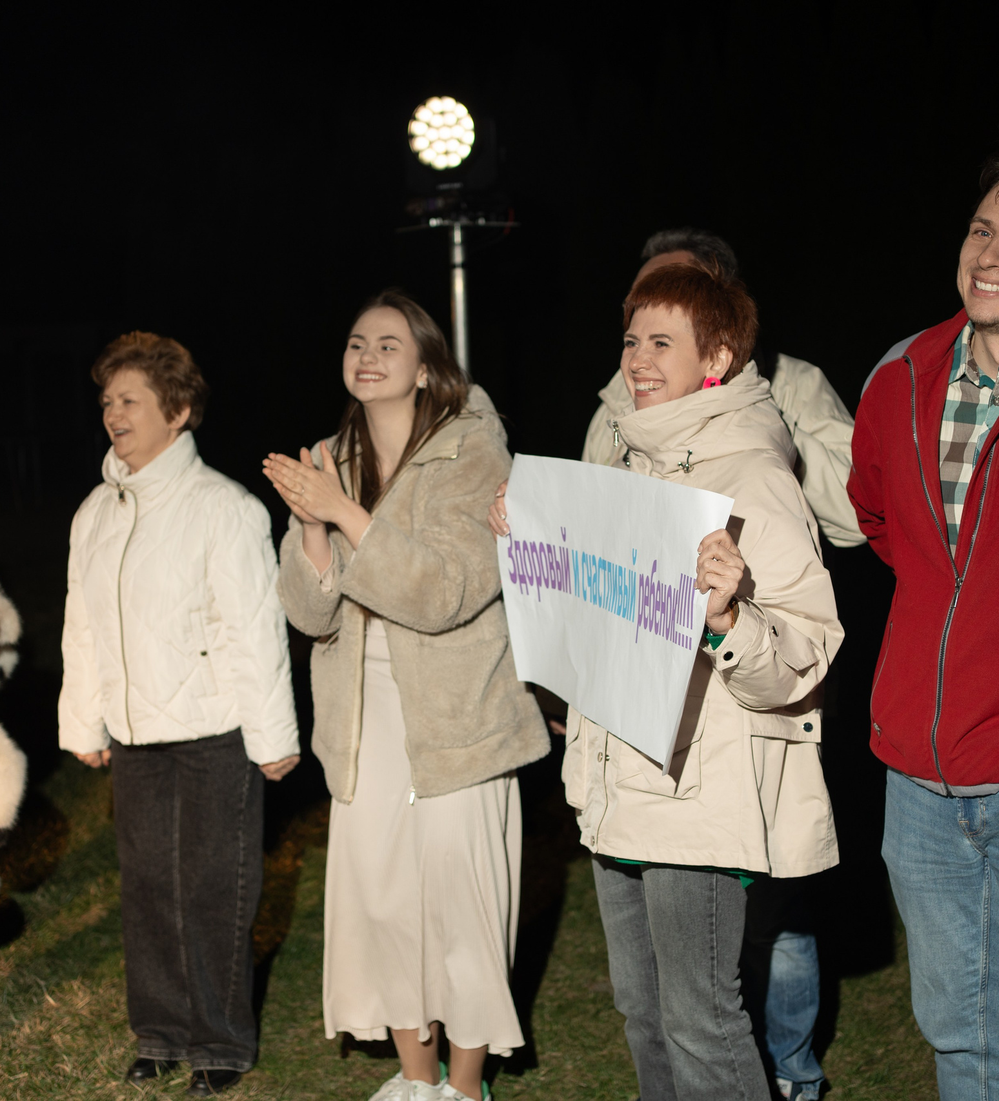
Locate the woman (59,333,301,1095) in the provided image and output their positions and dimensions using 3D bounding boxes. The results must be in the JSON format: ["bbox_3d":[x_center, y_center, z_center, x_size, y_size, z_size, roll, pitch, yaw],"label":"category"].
[{"bbox_3d":[-0.687,0.345,3.400,0.560,1.610,0.360,1,6,28],"label":"woman"}]

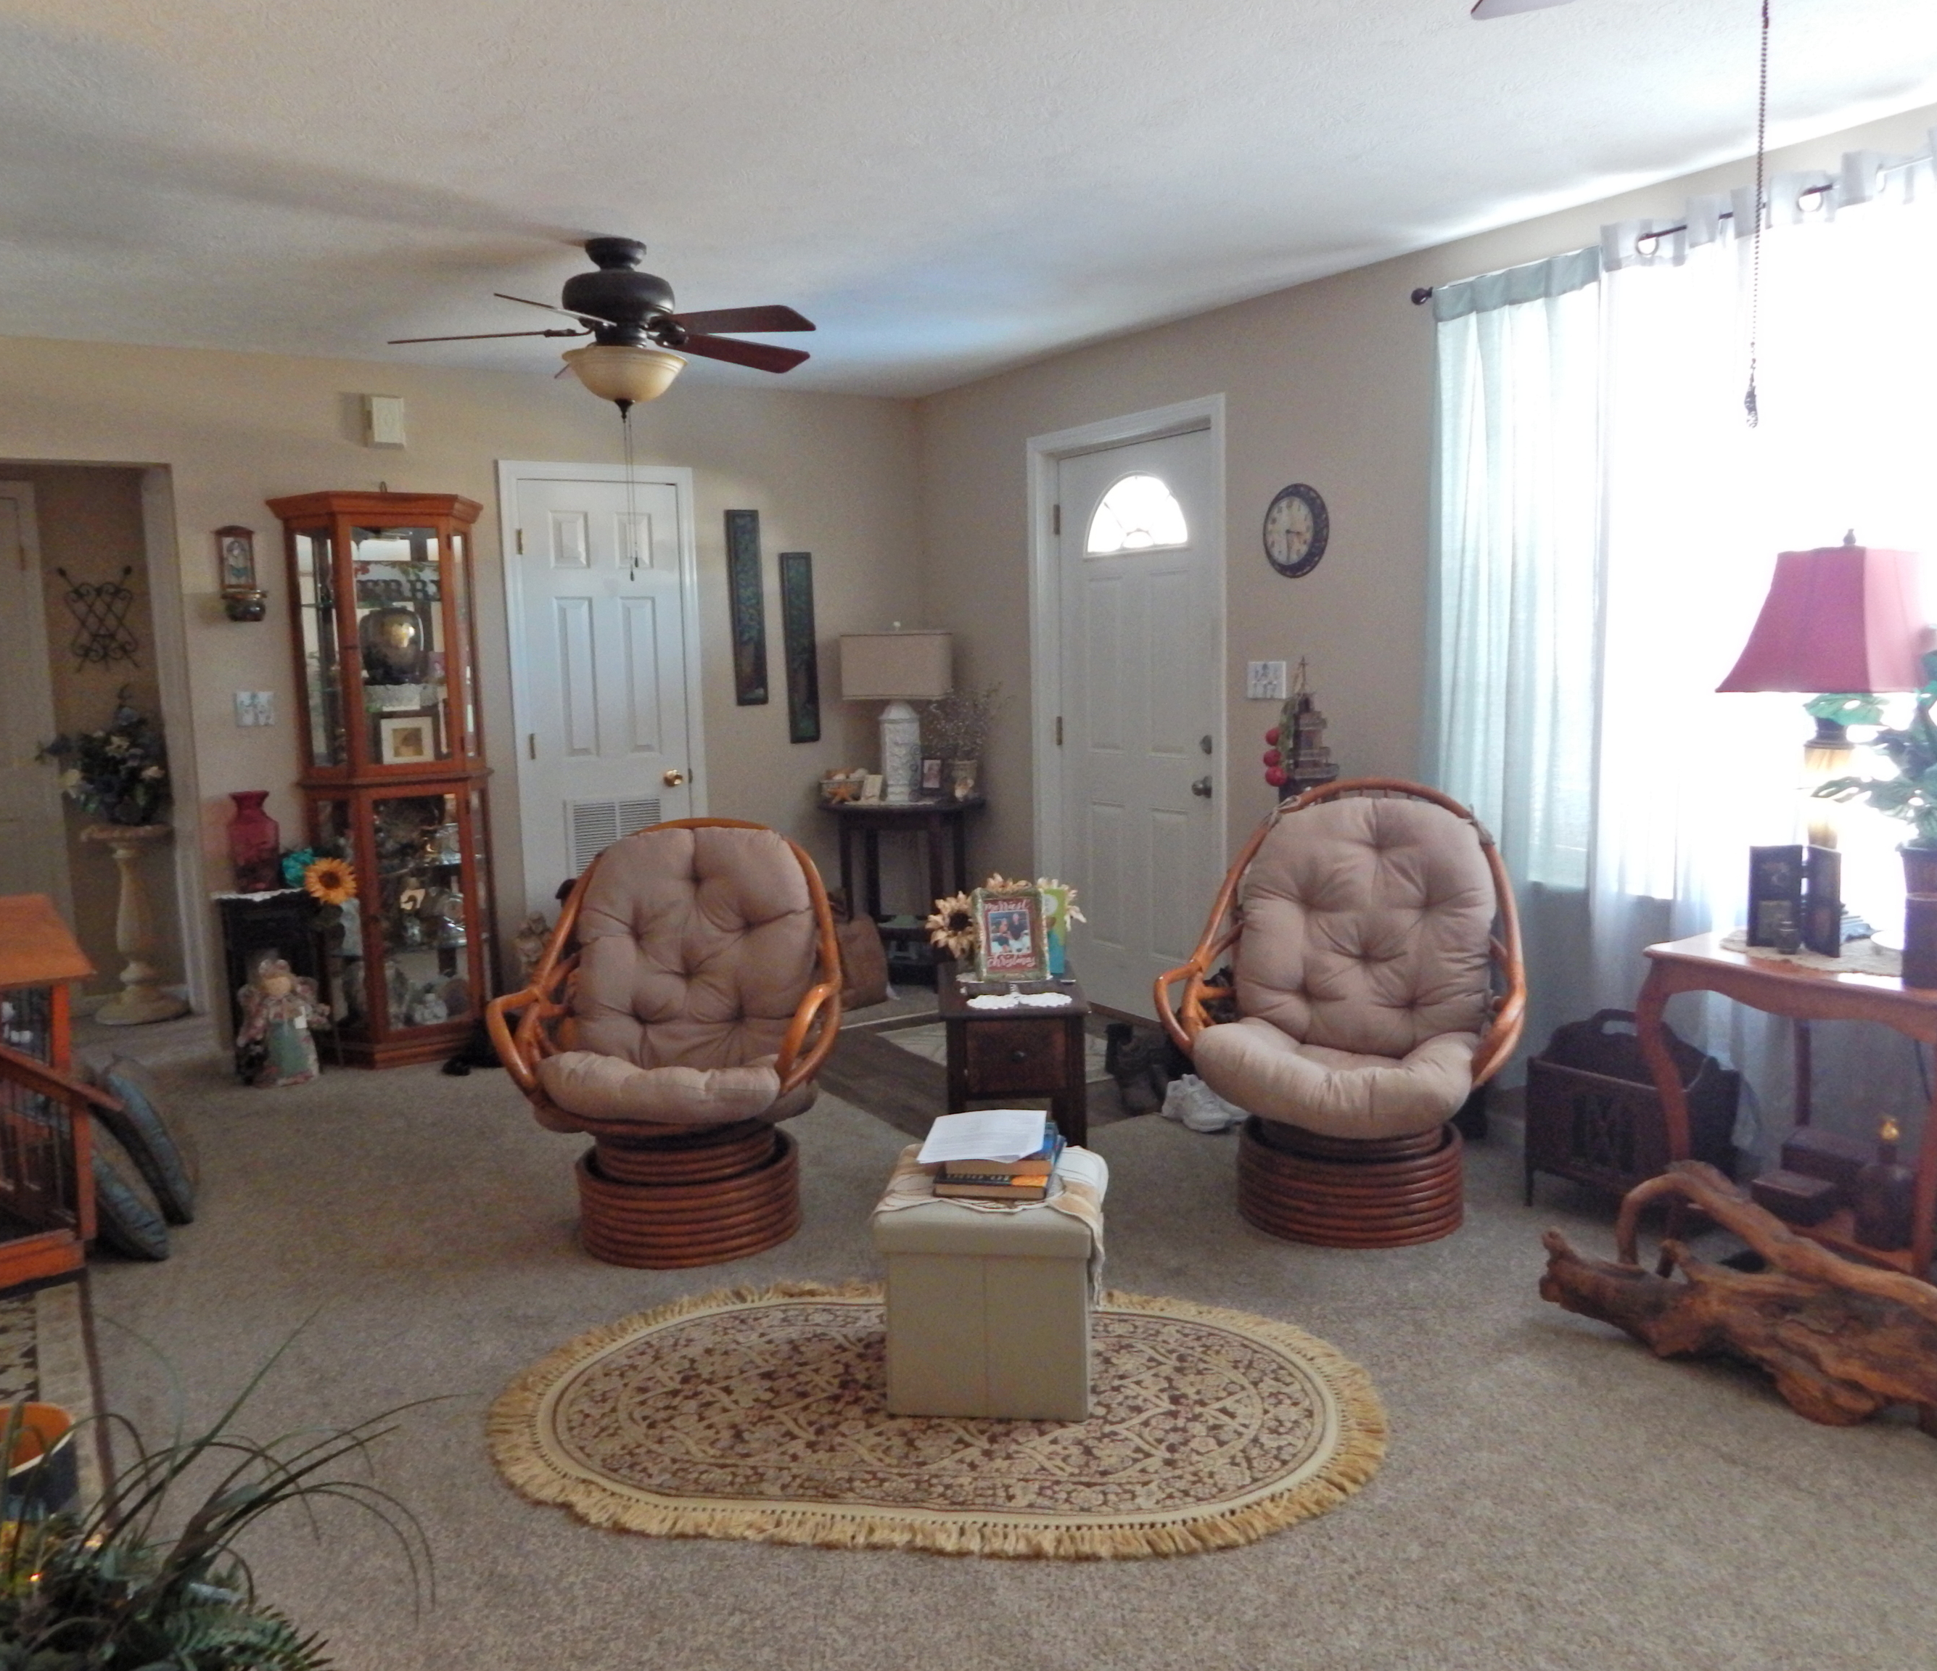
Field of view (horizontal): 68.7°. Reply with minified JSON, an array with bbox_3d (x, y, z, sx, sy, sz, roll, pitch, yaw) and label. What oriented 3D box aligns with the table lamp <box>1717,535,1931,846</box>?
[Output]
[{"bbox_3d":[1.723,-0.177,2.840,0.330,0.820,0.330,-7,10,-32],"label":"table lamp"}]

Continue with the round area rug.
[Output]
[{"bbox_3d":[-0.067,1.033,2.617,1.642,0.015,0.919,-1,8,7],"label":"round area rug"}]

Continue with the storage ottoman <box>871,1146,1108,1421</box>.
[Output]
[{"bbox_3d":[0.050,0.834,2.700,0.385,0.380,0.380,-1,8,6],"label":"storage ottoman"}]

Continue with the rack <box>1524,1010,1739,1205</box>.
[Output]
[{"bbox_3d":[1.555,0.655,3.325,0.235,0.490,0.370,-8,10,-41],"label":"rack"}]

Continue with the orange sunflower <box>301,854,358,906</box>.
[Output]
[{"bbox_3d":[-2.120,0.149,4.712,0.165,0.165,0.060,-3,8,-14],"label":"orange sunflower"}]

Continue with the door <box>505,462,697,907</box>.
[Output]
[{"bbox_3d":[-1.365,-0.361,5.547,0.680,2.060,0.070,-7,10,-32],"label":"door"}]

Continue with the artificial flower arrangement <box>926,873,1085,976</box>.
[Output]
[{"bbox_3d":[0.092,0.215,3.470,0.390,0.250,0.250,-1,8,0],"label":"artificial flower arrangement"}]

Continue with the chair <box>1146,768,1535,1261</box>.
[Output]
[{"bbox_3d":[0.989,0.407,3.547,0.800,1.010,0.860,2,9,23],"label":"chair"}]

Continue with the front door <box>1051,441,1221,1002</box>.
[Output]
[{"bbox_3d":[0.603,-0.338,5.115,0.050,2.030,0.870,-7,10,-32],"label":"front door"}]

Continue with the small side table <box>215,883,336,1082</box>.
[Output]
[{"bbox_3d":[-2.349,0.493,4.840,0.340,0.630,0.280,-7,10,-32],"label":"small side table"}]

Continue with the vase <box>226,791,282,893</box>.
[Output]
[{"bbox_3d":[-2.395,0.020,4.747,0.190,0.350,0.190,-7,10,-32],"label":"vase"}]

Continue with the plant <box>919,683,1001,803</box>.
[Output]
[{"bbox_3d":[-0.036,-0.390,5.860,0.340,0.490,0.300,-1,8,3],"label":"plant"}]

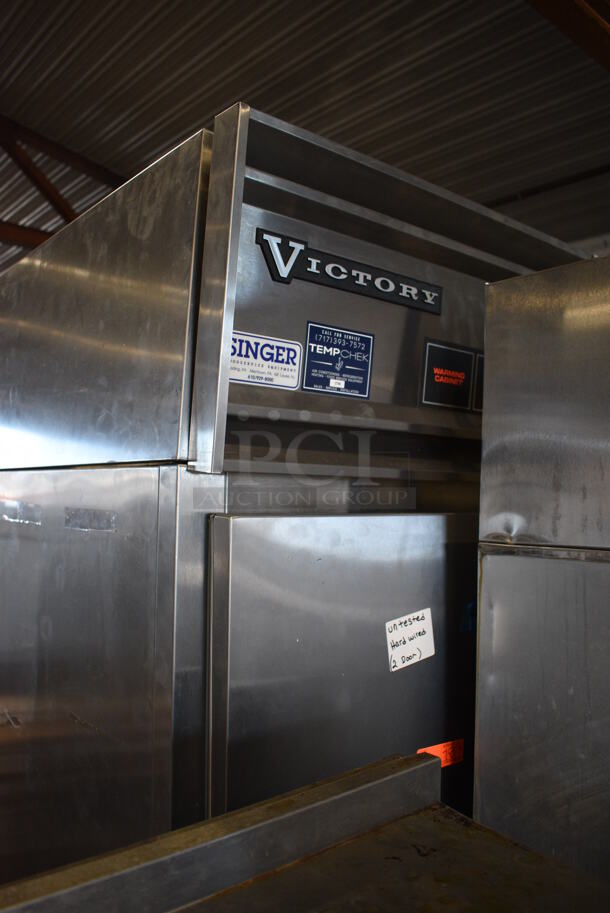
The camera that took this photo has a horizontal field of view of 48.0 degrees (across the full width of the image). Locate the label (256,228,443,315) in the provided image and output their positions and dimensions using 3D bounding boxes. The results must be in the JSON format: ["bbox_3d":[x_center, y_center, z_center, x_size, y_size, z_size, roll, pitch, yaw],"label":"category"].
[{"bbox_3d":[0.065,-0.205,0.791,0.294,0.050,0.008,3,3,-39],"label":"label"}]

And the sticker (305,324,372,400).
[{"bbox_3d":[0.041,-0.108,0.786,0.103,0.077,0.002,3,3,-39],"label":"sticker"}]

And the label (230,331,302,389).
[{"bbox_3d":[-0.044,-0.100,0.719,0.104,0.052,0.002,3,3,-39],"label":"label"}]

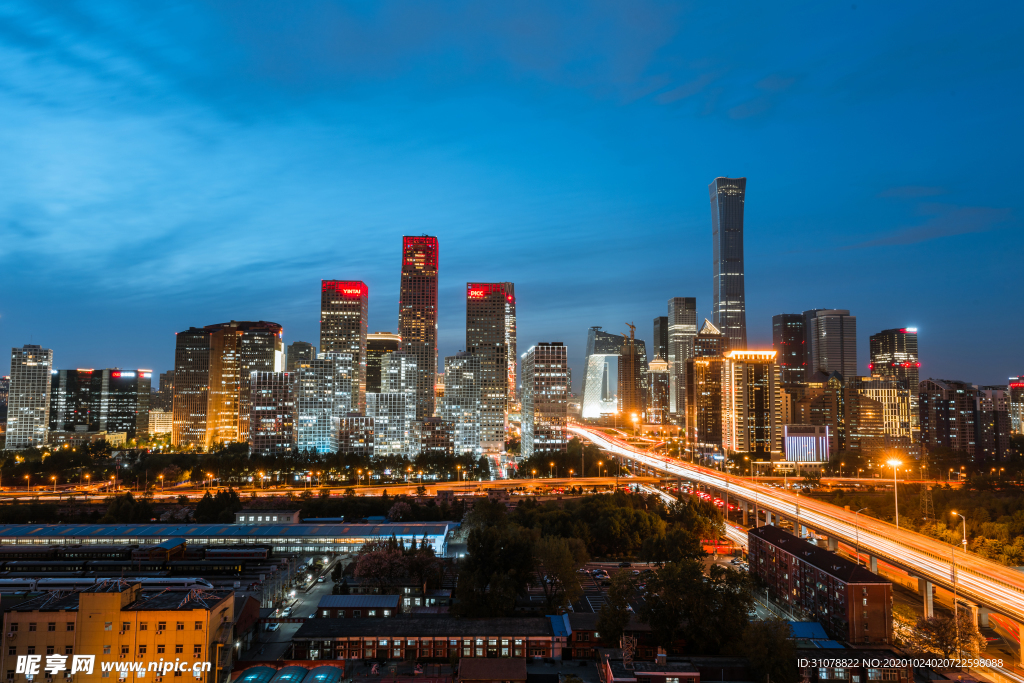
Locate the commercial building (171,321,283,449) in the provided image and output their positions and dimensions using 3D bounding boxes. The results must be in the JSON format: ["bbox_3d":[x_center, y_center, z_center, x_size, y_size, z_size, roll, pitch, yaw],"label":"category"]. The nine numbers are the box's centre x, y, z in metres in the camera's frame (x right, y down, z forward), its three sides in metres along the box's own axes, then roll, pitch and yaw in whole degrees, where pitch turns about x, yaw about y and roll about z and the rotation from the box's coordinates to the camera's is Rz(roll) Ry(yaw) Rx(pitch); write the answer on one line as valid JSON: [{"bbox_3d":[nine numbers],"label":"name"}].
[{"bbox_3d":[-320.150,49.190,775.850,104.000,147.000,56.000,0,-5,-3],"label":"commercial building"}]

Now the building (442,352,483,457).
[{"bbox_3d":[-49.950,63.580,699.050,27.300,101.520,27.300,2,-5,-25],"label":"building"}]

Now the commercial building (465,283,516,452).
[{"bbox_3d":[-28.170,29.880,771.890,43.000,186.000,43.000,0,-4,-2],"label":"commercial building"}]

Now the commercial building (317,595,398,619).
[{"bbox_3d":[-39.750,70.150,179.650,19.940,5.000,9.000,0,-5,-1],"label":"commercial building"}]

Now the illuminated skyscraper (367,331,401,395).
[{"bbox_3d":[-203.970,67.140,1077.910,57.000,155.000,40.000,1,-4,-3],"label":"illuminated skyscraper"}]

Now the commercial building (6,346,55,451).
[{"bbox_3d":[-439.320,56.300,623.710,27.300,103.940,27.300,2,-5,-25],"label":"commercial building"}]

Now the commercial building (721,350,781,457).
[{"bbox_3d":[222.020,62.340,637.220,42.000,104.000,39.000,0,-4,1],"label":"commercial building"}]

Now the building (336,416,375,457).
[{"bbox_3d":[-124.680,79.770,535.170,27.300,42.920,27.300,2,-5,-25],"label":"building"}]

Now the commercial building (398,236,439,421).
[{"bbox_3d":[-110.100,1.220,824.110,41.000,250.000,41.000,0,-4,-2],"label":"commercial building"}]

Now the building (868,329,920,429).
[{"bbox_3d":[620.900,68.320,1111.850,43.000,174.000,54.000,0,-5,-3],"label":"building"}]

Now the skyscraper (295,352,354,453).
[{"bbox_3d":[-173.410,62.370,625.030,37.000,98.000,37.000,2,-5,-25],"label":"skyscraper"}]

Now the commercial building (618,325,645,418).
[{"bbox_3d":[208.470,77.380,1208.900,36.000,170.000,38.000,0,-5,-3],"label":"commercial building"}]

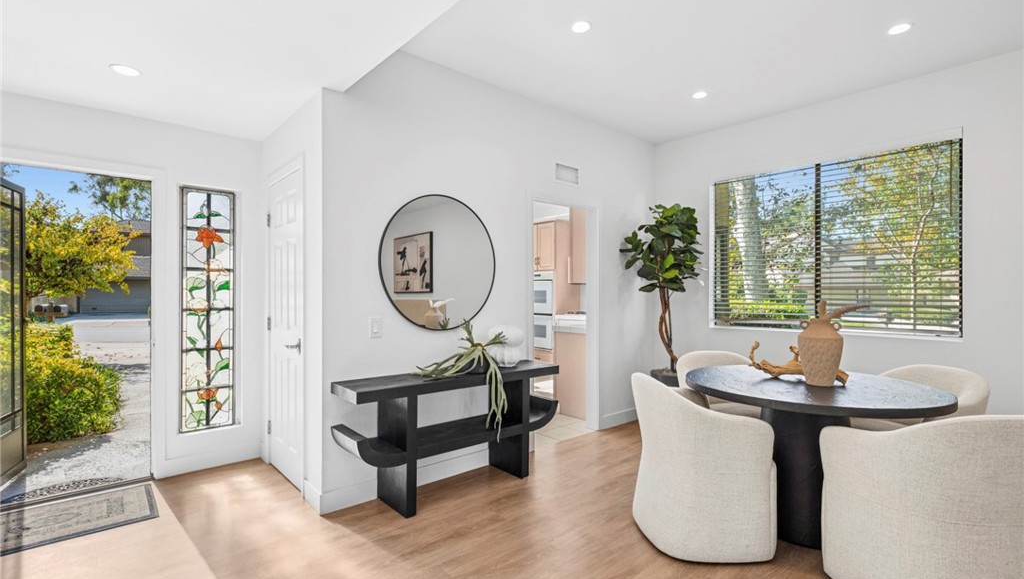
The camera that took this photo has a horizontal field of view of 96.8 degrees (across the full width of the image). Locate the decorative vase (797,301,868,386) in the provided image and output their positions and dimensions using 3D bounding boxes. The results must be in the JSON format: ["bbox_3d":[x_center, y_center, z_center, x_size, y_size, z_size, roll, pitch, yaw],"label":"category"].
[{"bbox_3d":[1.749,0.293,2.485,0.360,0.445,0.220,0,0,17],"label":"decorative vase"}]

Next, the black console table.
[{"bbox_3d":[-0.346,0.925,3.002,1.500,0.745,0.360,0,0,-39],"label":"black console table"}]

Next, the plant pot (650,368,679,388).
[{"bbox_3d":[1.530,1.039,4.250,0.420,0.520,0.420,0,0,20],"label":"plant pot"}]

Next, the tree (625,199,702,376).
[{"bbox_3d":[1.385,-0.021,4.200,0.710,1.570,0.660,0,0,18],"label":"tree"}]

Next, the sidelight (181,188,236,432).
[{"bbox_3d":[-2.247,0.149,3.363,0.345,1.765,0.050,0,0,-40],"label":"sidelight"}]

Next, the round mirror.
[{"bbox_3d":[-0.475,-0.180,3.100,0.913,0.913,0.025,0,0,-40],"label":"round mirror"}]

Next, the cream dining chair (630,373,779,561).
[{"bbox_3d":[0.980,0.880,2.445,0.615,0.810,0.610,0,0,-6],"label":"cream dining chair"}]

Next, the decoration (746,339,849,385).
[{"bbox_3d":[1.655,0.416,2.625,0.200,0.200,0.490,0,0,-38],"label":"decoration"}]

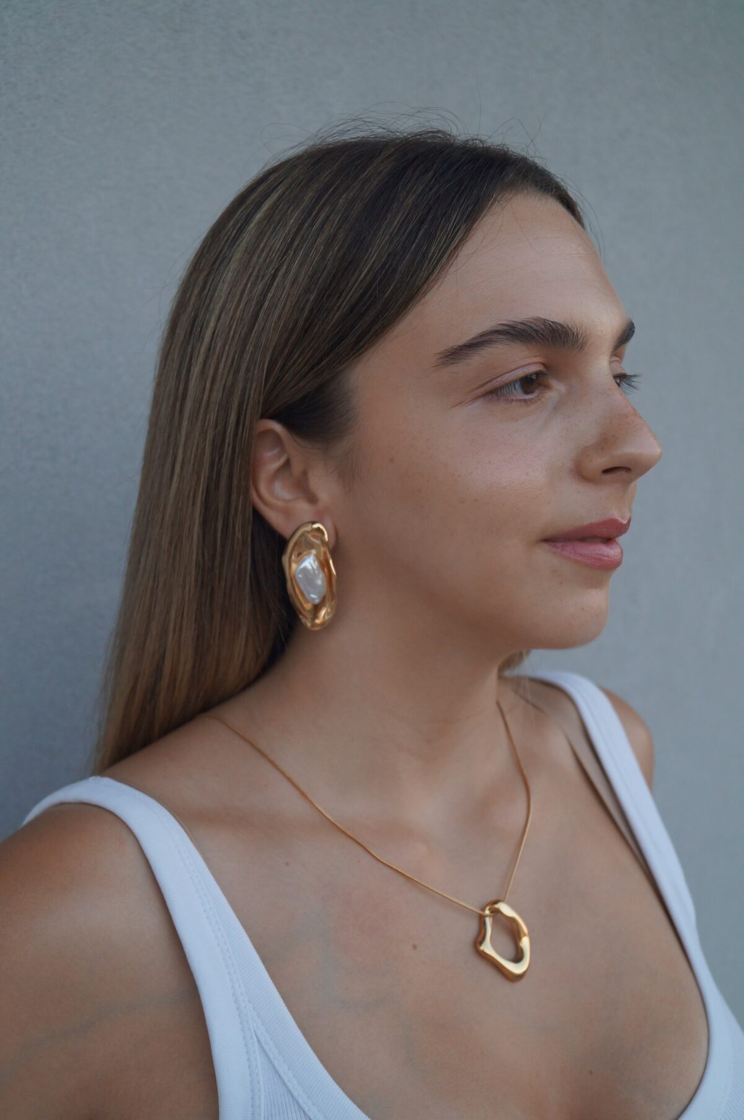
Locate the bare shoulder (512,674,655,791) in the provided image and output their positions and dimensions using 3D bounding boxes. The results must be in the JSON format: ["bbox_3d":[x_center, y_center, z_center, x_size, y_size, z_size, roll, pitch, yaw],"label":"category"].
[{"bbox_3d":[0.115,0.092,0.692,0.120,0.080,0.090,-4,5,-42],"label":"bare shoulder"}]

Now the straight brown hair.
[{"bbox_3d":[-0.010,-0.045,0.622,0.245,0.315,0.180,3,5,36],"label":"straight brown hair"}]

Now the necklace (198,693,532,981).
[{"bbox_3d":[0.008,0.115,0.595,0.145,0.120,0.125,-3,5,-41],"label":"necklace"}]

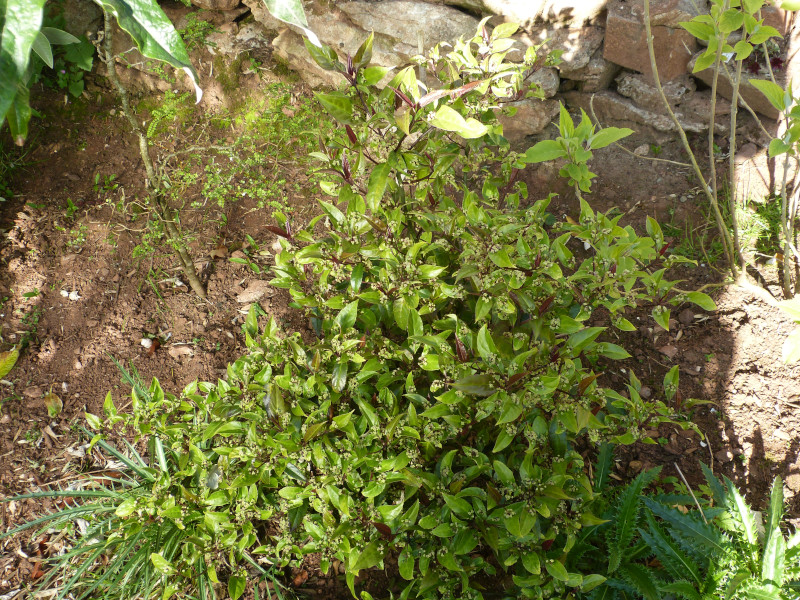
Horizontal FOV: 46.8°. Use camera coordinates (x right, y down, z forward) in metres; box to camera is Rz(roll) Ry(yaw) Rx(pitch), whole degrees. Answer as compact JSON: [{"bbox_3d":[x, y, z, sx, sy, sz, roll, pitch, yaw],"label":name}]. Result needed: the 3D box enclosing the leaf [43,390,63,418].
[{"bbox_3d":[-0.755,0.227,2.011,0.042,0.016,0.068,-11,40,-14],"label":"leaf"}]

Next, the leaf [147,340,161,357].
[{"bbox_3d":[-0.573,0.111,2.152,0.022,0.018,0.045,7,40,9],"label":"leaf"}]

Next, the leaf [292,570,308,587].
[{"bbox_3d":[-0.179,0.502,1.668,0.018,0.013,0.030,26,46,29],"label":"leaf"}]

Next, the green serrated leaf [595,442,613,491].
[{"bbox_3d":[0.400,0.329,1.818,0.037,0.050,0.100,0,39,0],"label":"green serrated leaf"}]

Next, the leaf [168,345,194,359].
[{"bbox_3d":[-0.507,0.119,2.144,0.056,0.015,0.037,0,39,0],"label":"leaf"}]

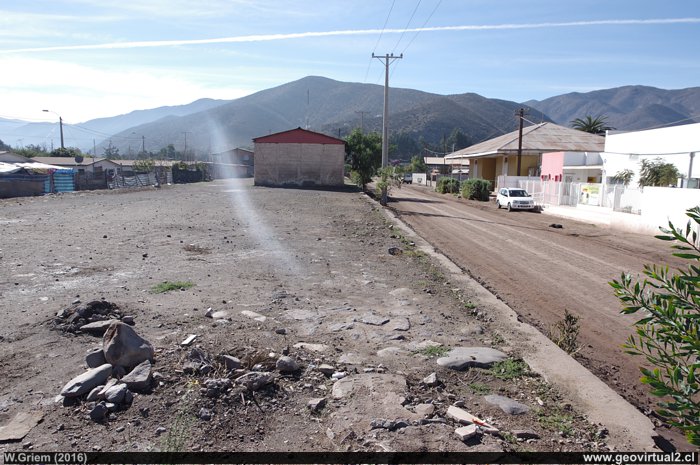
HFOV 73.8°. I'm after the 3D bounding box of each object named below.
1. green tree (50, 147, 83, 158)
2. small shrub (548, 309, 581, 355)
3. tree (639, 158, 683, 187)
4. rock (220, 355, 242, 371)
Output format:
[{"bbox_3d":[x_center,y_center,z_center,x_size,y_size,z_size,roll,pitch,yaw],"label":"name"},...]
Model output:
[{"bbox_3d":[-33.185,-7.830,55.087,3.800,4.550,3.600,1,7,-2],"label":"green tree"},{"bbox_3d":[2.114,1.023,4.634,0.330,0.530,0.330,1,7,0],"label":"small shrub"},{"bbox_3d":[15.970,-2.297,24.191,2.200,3.000,2.200,1,7,0],"label":"tree"},{"bbox_3d":[-1.036,1.140,4.090,0.163,0.102,0.133,1,7,0],"label":"rock"}]

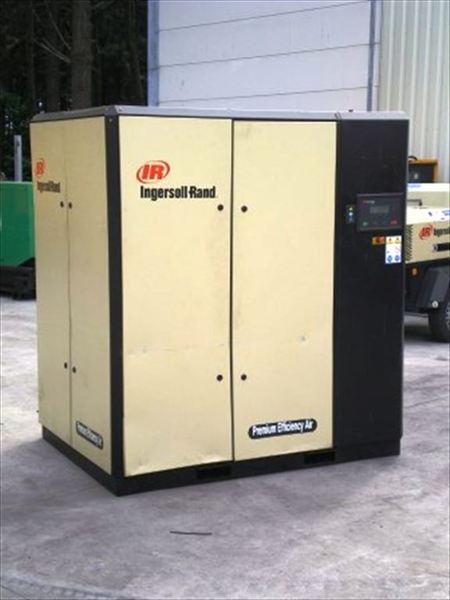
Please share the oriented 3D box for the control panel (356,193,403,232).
[{"bbox_3d":[0.749,-0.430,5.261,0.271,0.179,0.040,-4,9,-27],"label":"control panel"}]

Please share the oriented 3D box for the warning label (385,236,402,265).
[{"bbox_3d":[0.839,-0.249,5.345,0.093,0.136,0.005,-4,9,-27],"label":"warning label"}]

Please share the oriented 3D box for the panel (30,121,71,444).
[{"bbox_3d":[-0.869,-0.096,5.504,0.040,1.613,0.538,-4,9,-27],"label":"panel"}]

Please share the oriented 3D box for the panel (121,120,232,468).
[{"bbox_3d":[-0.217,-0.013,4.858,0.540,1.593,0.040,-4,9,-27],"label":"panel"}]

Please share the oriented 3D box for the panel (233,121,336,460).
[{"bbox_3d":[0.279,-0.041,5.107,0.549,1.589,0.040,-4,9,-27],"label":"panel"}]

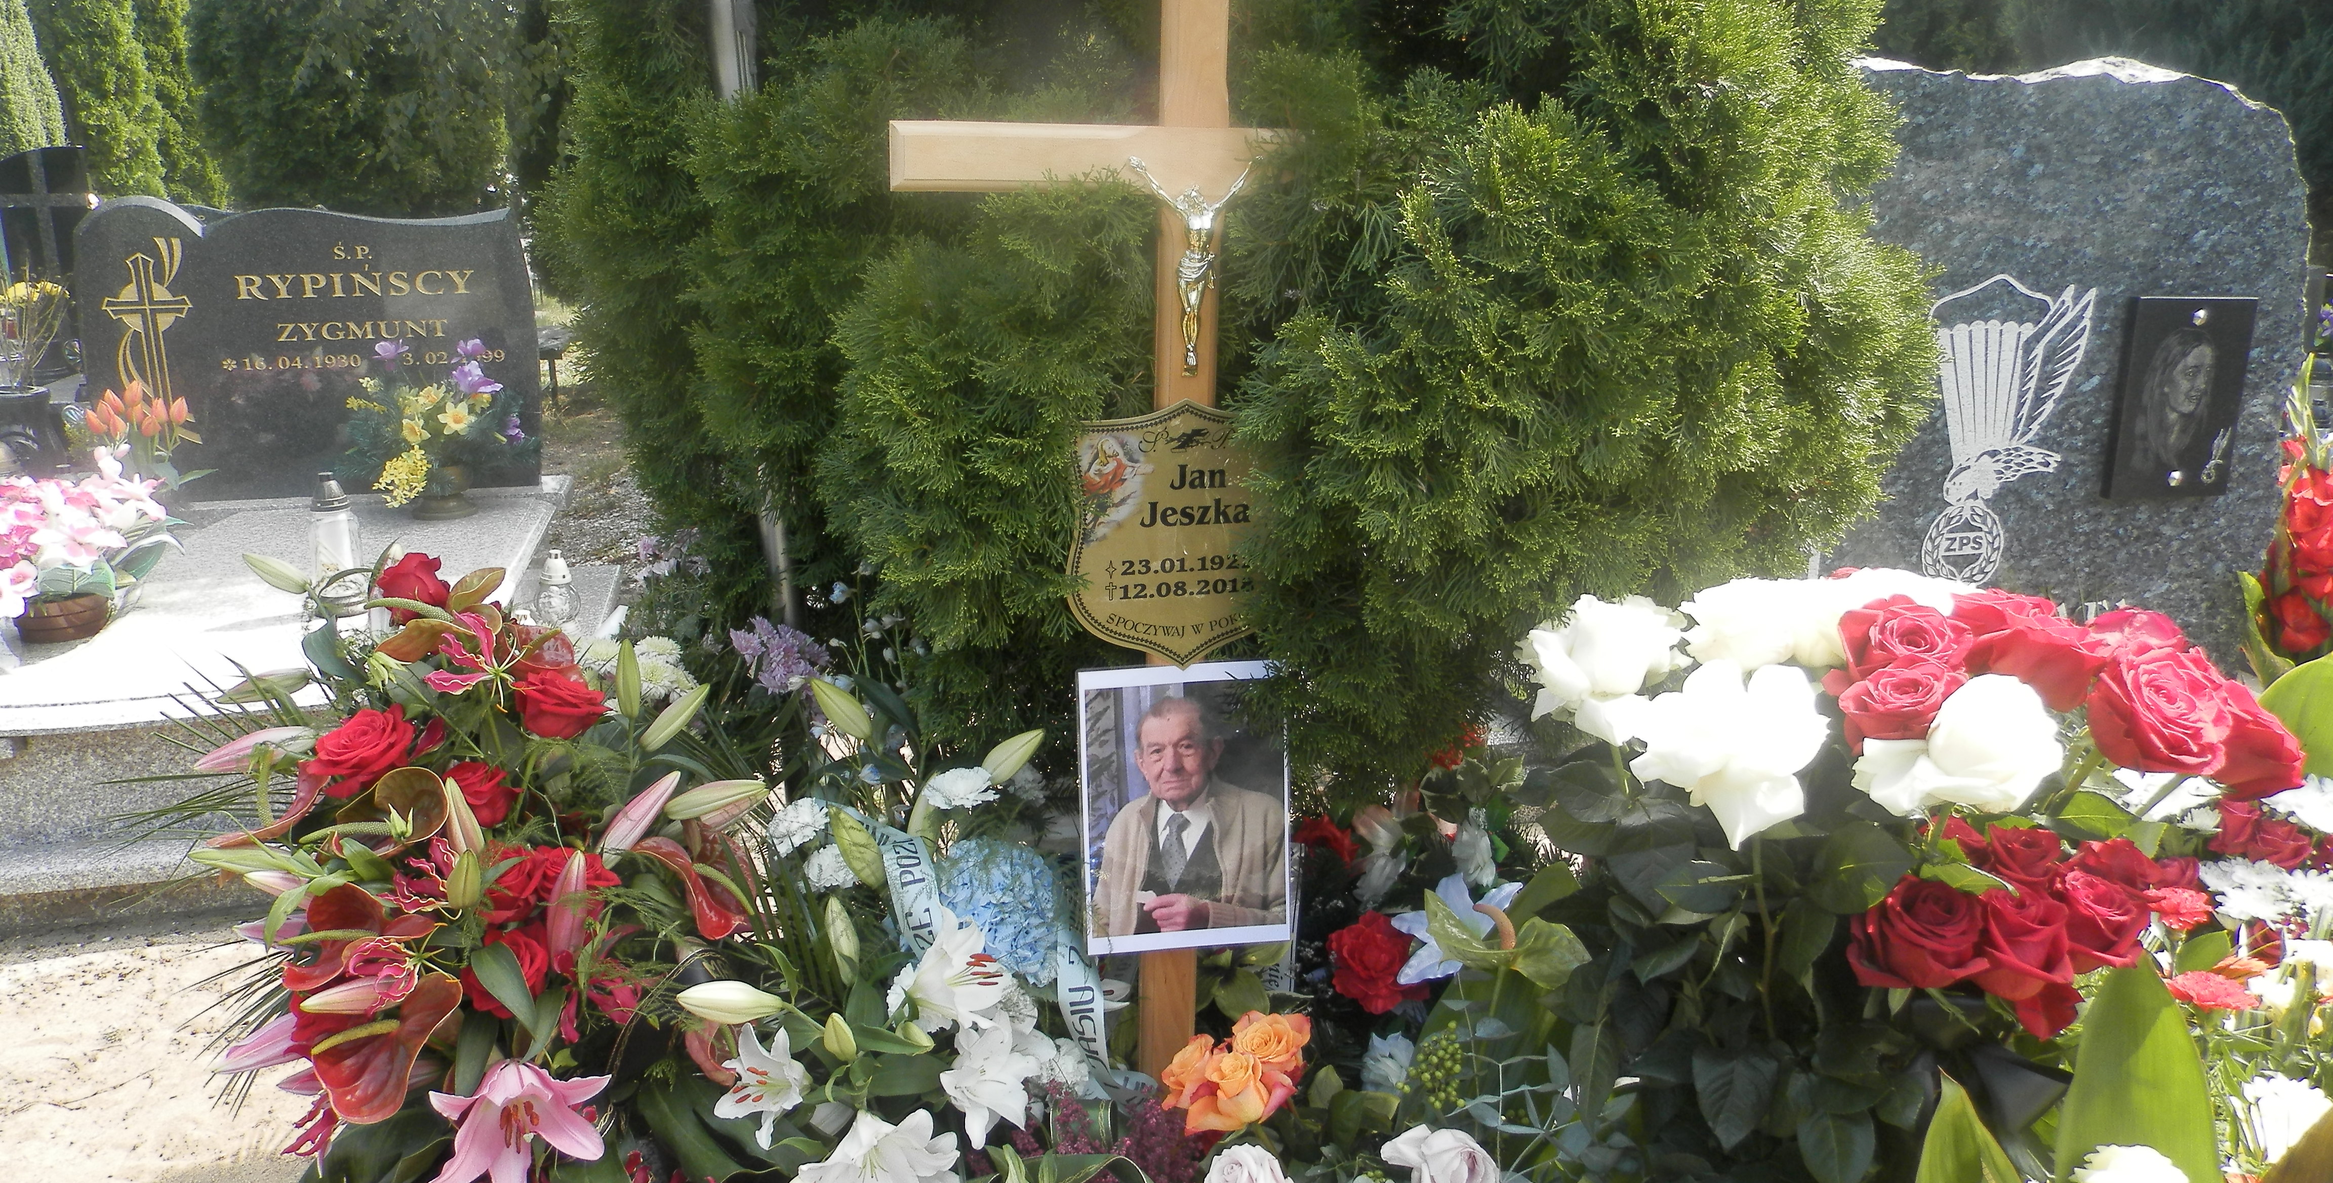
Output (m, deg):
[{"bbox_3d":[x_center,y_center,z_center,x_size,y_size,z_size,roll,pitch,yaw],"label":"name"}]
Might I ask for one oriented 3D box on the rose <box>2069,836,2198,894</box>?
[{"bbox_3d":[0.740,0.213,1.290,0.090,0.065,0.080,-2,0,-6],"label":"rose"}]

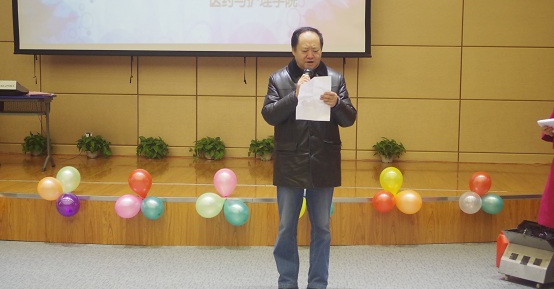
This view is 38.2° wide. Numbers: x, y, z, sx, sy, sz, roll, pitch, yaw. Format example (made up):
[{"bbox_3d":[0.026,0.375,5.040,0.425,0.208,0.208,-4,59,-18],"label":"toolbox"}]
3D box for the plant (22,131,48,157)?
[{"bbox_3d":[-2.877,-0.004,9.569,0.333,0.292,0.317,1,5,4],"label":"plant"}]

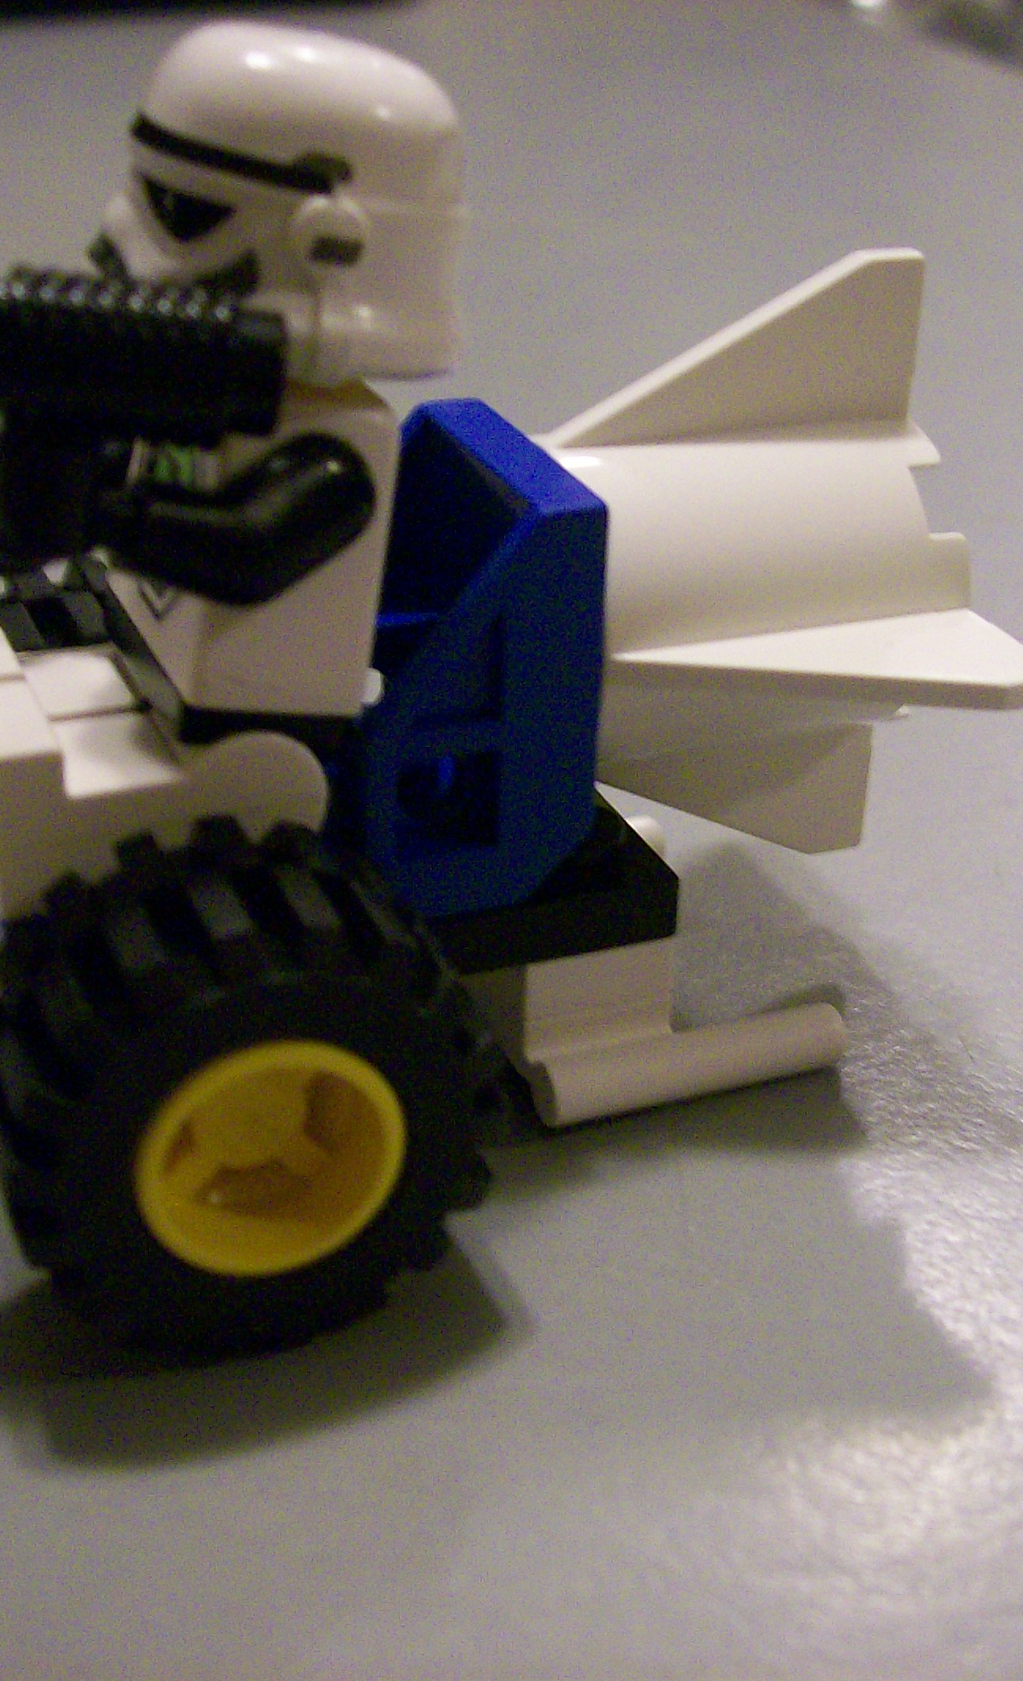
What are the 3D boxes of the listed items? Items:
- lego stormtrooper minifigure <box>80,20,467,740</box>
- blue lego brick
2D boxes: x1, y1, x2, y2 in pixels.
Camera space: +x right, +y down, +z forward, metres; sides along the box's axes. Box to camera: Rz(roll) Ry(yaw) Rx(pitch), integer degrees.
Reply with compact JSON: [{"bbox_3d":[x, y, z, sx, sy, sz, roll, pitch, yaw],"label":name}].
[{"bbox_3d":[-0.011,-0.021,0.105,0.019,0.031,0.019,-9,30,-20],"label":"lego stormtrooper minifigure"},{"bbox_3d":[-0.004,-0.009,0.114,0.012,0.020,0.016,-9,30,-20],"label":"blue lego brick"}]

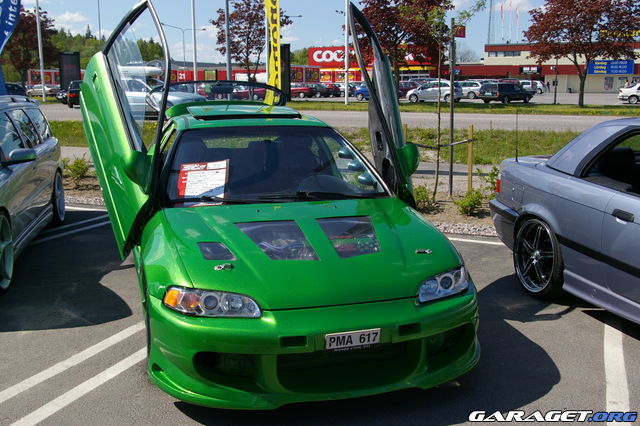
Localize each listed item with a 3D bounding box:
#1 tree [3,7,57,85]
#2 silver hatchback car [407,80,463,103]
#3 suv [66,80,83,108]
[{"bbox_3d":[-35.277,-19.525,83.000,6.800,10.800,6.800,0,10,0],"label":"tree"},{"bbox_3d":[9.107,-9.631,55.000,4.250,1.600,1.760,4,11,20],"label":"silver hatchback car"},{"bbox_3d":[-14.392,-7.526,43.844,1.830,1.650,4.600,-1,10,-6],"label":"suv"}]

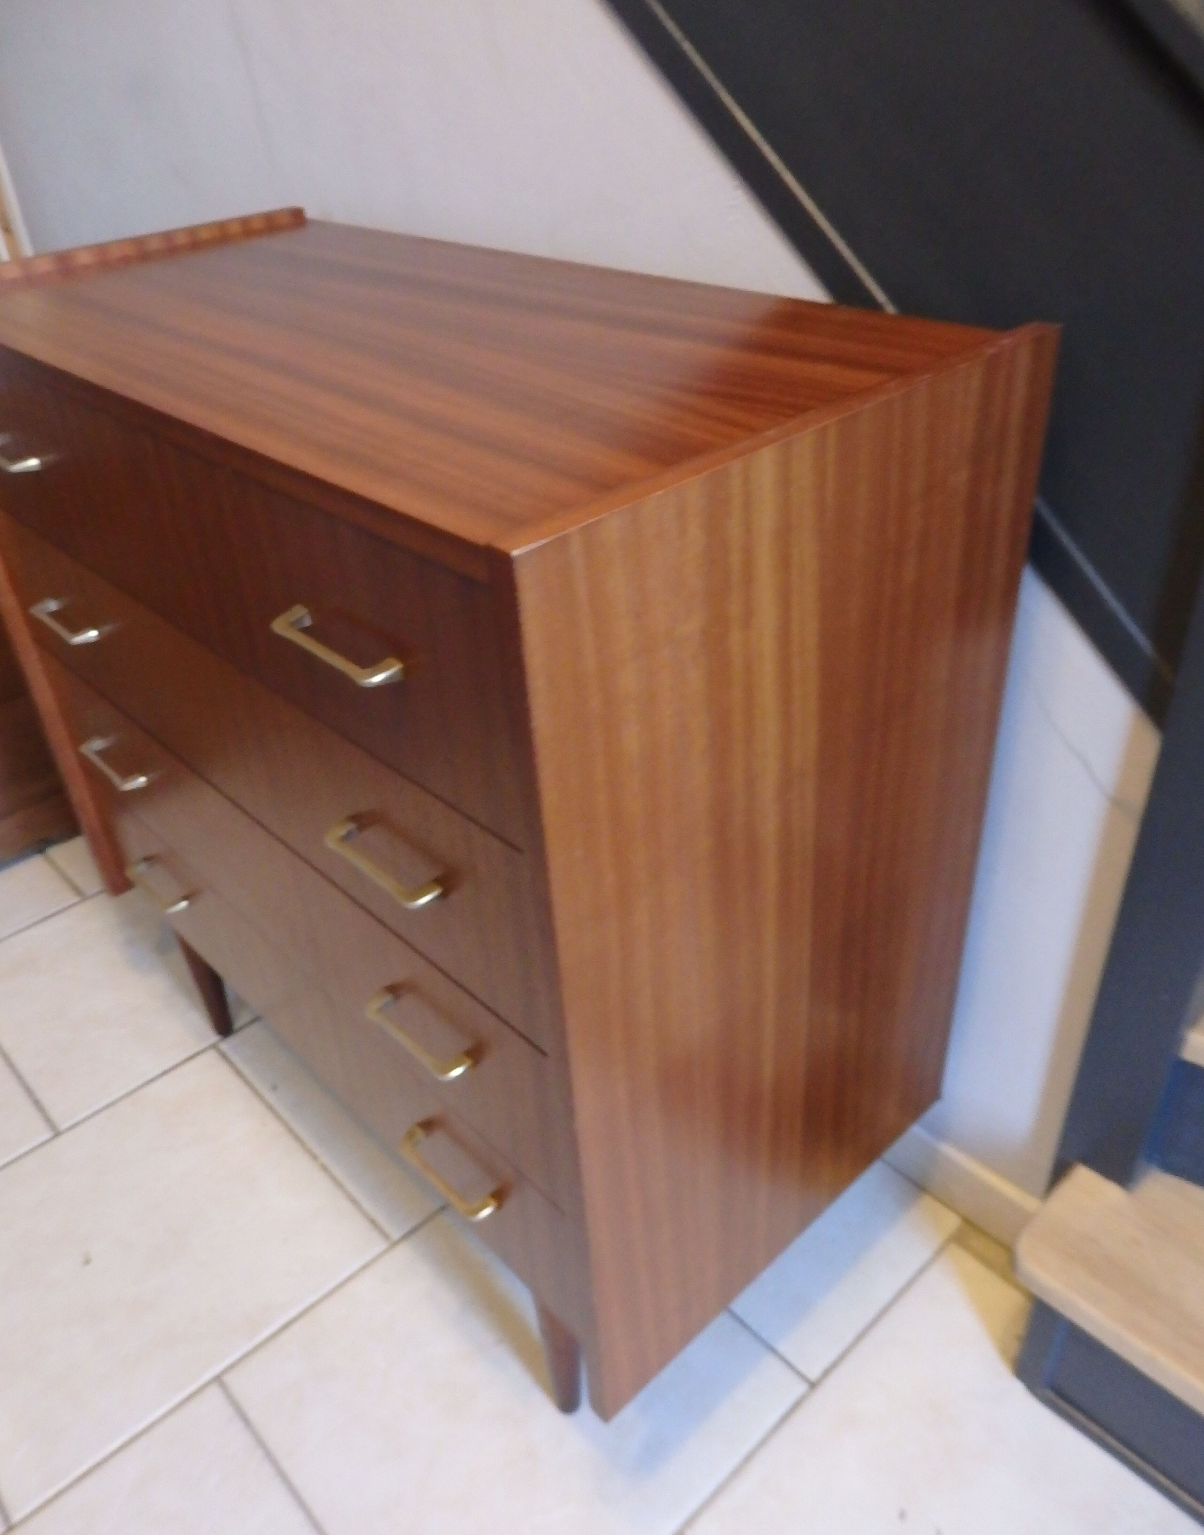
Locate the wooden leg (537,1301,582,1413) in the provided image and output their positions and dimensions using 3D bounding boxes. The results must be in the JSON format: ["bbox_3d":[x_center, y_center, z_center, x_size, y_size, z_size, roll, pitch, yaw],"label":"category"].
[{"bbox_3d":[-0.035,0.511,1.011,0.036,0.182,0.036,-3,34,2],"label":"wooden leg"}]

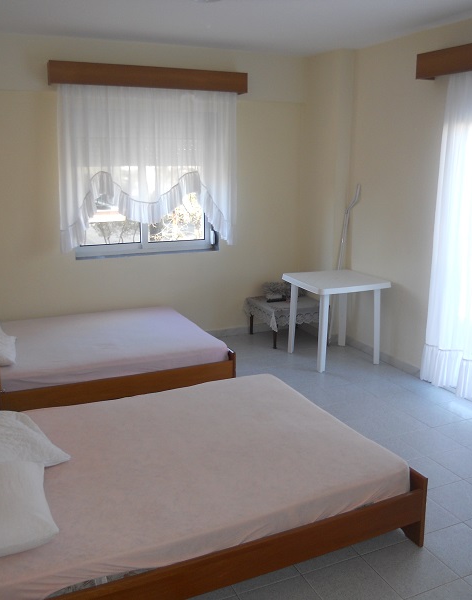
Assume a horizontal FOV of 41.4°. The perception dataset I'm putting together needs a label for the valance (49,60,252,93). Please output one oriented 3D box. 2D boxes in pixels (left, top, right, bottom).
[{"bbox_3d":[-0.732,-1.955,5.510,1.801,0.179,0.165,-6,15,-25],"label":"valance"}]

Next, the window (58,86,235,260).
[{"bbox_3d":[-0.764,-1.150,5.716,1.614,1.479,0.146,-6,15,-25],"label":"window"}]

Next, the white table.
[{"bbox_3d":[0.903,0.173,5.700,0.706,0.739,0.725,-6,15,-25],"label":"white table"}]

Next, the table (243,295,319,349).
[{"bbox_3d":[0.523,0.203,6.363,0.595,0.375,0.578,-6,15,-25],"label":"table"}]

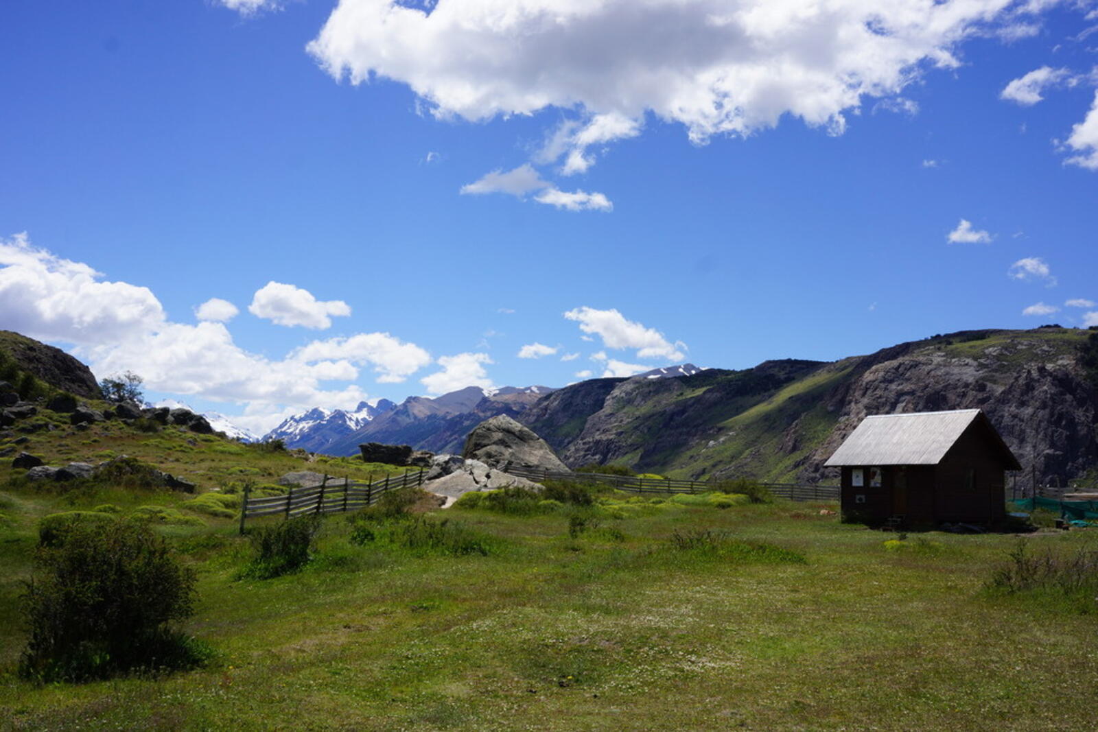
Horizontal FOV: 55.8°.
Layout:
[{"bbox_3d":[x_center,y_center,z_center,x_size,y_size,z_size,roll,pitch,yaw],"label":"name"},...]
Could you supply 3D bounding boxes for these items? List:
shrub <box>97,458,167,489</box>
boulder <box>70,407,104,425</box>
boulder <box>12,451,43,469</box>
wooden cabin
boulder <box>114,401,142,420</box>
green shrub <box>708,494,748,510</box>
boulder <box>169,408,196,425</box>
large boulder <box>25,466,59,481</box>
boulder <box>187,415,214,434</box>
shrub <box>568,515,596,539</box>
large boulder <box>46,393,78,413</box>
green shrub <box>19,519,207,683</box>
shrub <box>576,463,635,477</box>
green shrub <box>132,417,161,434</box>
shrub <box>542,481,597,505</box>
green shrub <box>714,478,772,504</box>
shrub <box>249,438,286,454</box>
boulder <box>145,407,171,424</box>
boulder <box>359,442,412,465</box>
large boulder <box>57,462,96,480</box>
[{"bbox_3d":[-18.293,4.702,45.500,3.000,1.350,2.200,3,-7,-22],"label":"shrub"},{"bbox_3d":[-31.213,3.356,70.000,2.200,1.200,1.800,4,-7,-24],"label":"boulder"},{"bbox_3d":[-25.631,4.638,51.000,1.473,0.859,1.179,4,-7,-26],"label":"boulder"},{"bbox_3d":[14.912,4.063,41.342,5.789,4.419,5.094,6,-8,-36],"label":"wooden cabin"},{"bbox_3d":[-30.870,3.267,76.000,2.013,1.280,1.711,3,-7,-22],"label":"boulder"},{"bbox_3d":[10.042,7.641,58.500,2.150,0.850,1.800,0,-7,10],"label":"green shrub"},{"bbox_3d":[-26.171,3.640,74.000,1.900,1.187,1.615,3,-7,-19],"label":"boulder"},{"bbox_3d":[-22.490,4.772,46.000,1.450,0.700,1.200,4,-7,-26],"label":"large boulder"},{"bbox_3d":[-24.212,4.077,72.000,1.733,1.270,1.473,3,-7,-18],"label":"boulder"},{"bbox_3d":[0.956,4.650,30.000,0.819,0.674,0.737,1,-7,2],"label":"shrub"},{"bbox_3d":[-34.741,2.630,74.000,2.256,1.365,1.918,4,-7,-25],"label":"large boulder"},{"bbox_3d":[-3.878,2.042,9.200,1.600,1.360,1.450,3,-7,-22],"label":"green shrub"},{"bbox_3d":[4.732,8.911,88.000,4.872,1.270,3.167,0,-7,3],"label":"shrub"},{"bbox_3d":[-26.800,3.936,69.000,2.000,1.050,1.700,3,-7,-21],"label":"green shrub"},{"bbox_3d":[1.089,7.181,58.500,3.004,1.407,2.554,1,-7,1],"label":"shrub"},{"bbox_3d":[12.179,7.818,65.000,3.500,1.550,2.800,0,-7,11],"label":"green shrub"},{"bbox_3d":[-18.180,5.179,67.000,2.419,0.967,1.935,3,-7,-15],"label":"shrub"},{"bbox_3d":[-27.161,3.422,72.000,1.850,1.200,1.600,3,-7,-21],"label":"boulder"},{"bbox_3d":[-11.504,6.185,73.000,3.700,1.550,2.500,2,-7,-9],"label":"boulder"},{"bbox_3d":[-21.025,4.696,46.000,1.700,0.820,1.400,4,-7,-24],"label":"large boulder"}]

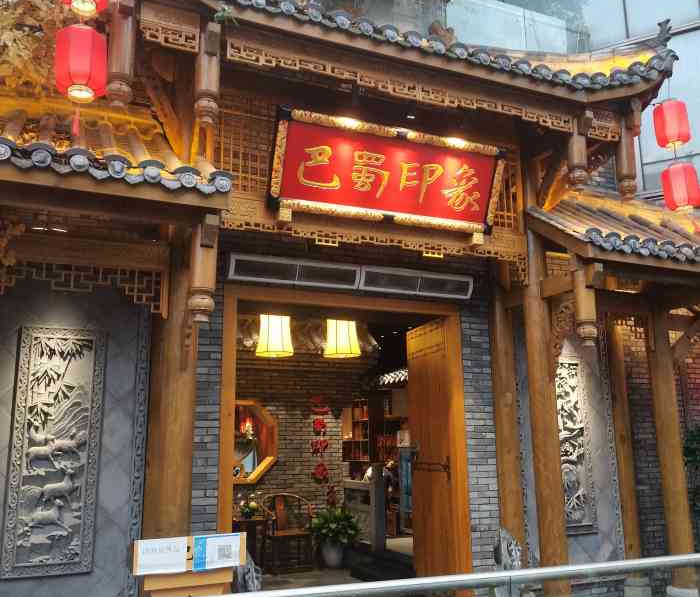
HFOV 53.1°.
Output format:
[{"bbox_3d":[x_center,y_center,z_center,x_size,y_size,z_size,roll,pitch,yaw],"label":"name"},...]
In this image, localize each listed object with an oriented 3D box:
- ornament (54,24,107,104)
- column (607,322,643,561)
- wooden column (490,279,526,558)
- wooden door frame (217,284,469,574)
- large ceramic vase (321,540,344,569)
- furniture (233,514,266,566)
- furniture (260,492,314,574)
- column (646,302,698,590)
[{"bbox_3d":[-1.617,-1.430,4.227,0.292,0.440,0.292,4,-12,-24],"label":"ornament"},{"bbox_3d":[2.946,1.535,7.542,0.192,2.794,0.192,4,-12,-24],"label":"column"},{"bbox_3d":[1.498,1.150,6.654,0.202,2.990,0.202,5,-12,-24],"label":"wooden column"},{"bbox_3d":[-0.002,1.455,6.246,2.387,2.992,0.187,4,-12,-24],"label":"wooden door frame"},{"bbox_3d":[-0.217,3.189,8.862,0.280,0.374,0.280,-1,-11,0],"label":"large ceramic vase"},{"bbox_3d":[-1.326,3.063,8.644,0.470,0.630,0.454,5,-12,-24],"label":"furniture"},{"bbox_3d":[-0.790,2.967,8.927,0.554,0.916,0.538,5,-12,-24],"label":"furniture"},{"bbox_3d":[3.074,1.354,6.716,0.202,2.688,0.202,5,-12,-24],"label":"column"}]

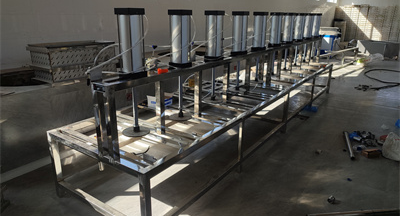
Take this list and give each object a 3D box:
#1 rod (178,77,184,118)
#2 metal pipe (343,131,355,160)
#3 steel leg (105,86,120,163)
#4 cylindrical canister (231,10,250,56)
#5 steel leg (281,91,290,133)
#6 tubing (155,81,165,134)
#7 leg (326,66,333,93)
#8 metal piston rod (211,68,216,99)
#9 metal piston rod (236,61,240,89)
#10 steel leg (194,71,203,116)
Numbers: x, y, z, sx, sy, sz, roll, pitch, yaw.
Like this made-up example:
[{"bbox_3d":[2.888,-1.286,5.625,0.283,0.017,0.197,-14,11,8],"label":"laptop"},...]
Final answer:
[{"bbox_3d":[-0.165,-0.126,2.538,0.034,0.380,0.034,13,21,33],"label":"rod"},{"bbox_3d":[1.826,0.441,3.545,0.048,0.048,0.787,7,19,20],"label":"metal pipe"},{"bbox_3d":[-0.576,0.100,1.881,0.050,0.515,0.050,13,21,33],"label":"steel leg"},{"bbox_3d":[0.432,-0.812,3.132,0.133,0.453,0.133,13,21,33],"label":"cylindrical canister"},{"bbox_3d":[1.155,0.054,3.903,0.049,0.552,0.050,13,21,33],"label":"steel leg"},{"bbox_3d":[-0.324,-0.020,2.336,0.050,0.470,0.050,13,21,33],"label":"tubing"},{"bbox_3d":[2.679,-0.575,5.984,0.050,0.580,0.050,13,21,33],"label":"leg"},{"bbox_3d":[0.141,-0.263,2.948,0.034,0.365,0.034,13,21,33],"label":"metal piston rod"},{"bbox_3d":[0.445,-0.392,3.357,0.034,0.365,0.034,13,21,33],"label":"metal piston rod"},{"bbox_3d":[-0.018,-0.143,2.665,0.047,0.453,0.048,13,21,33],"label":"steel leg"}]

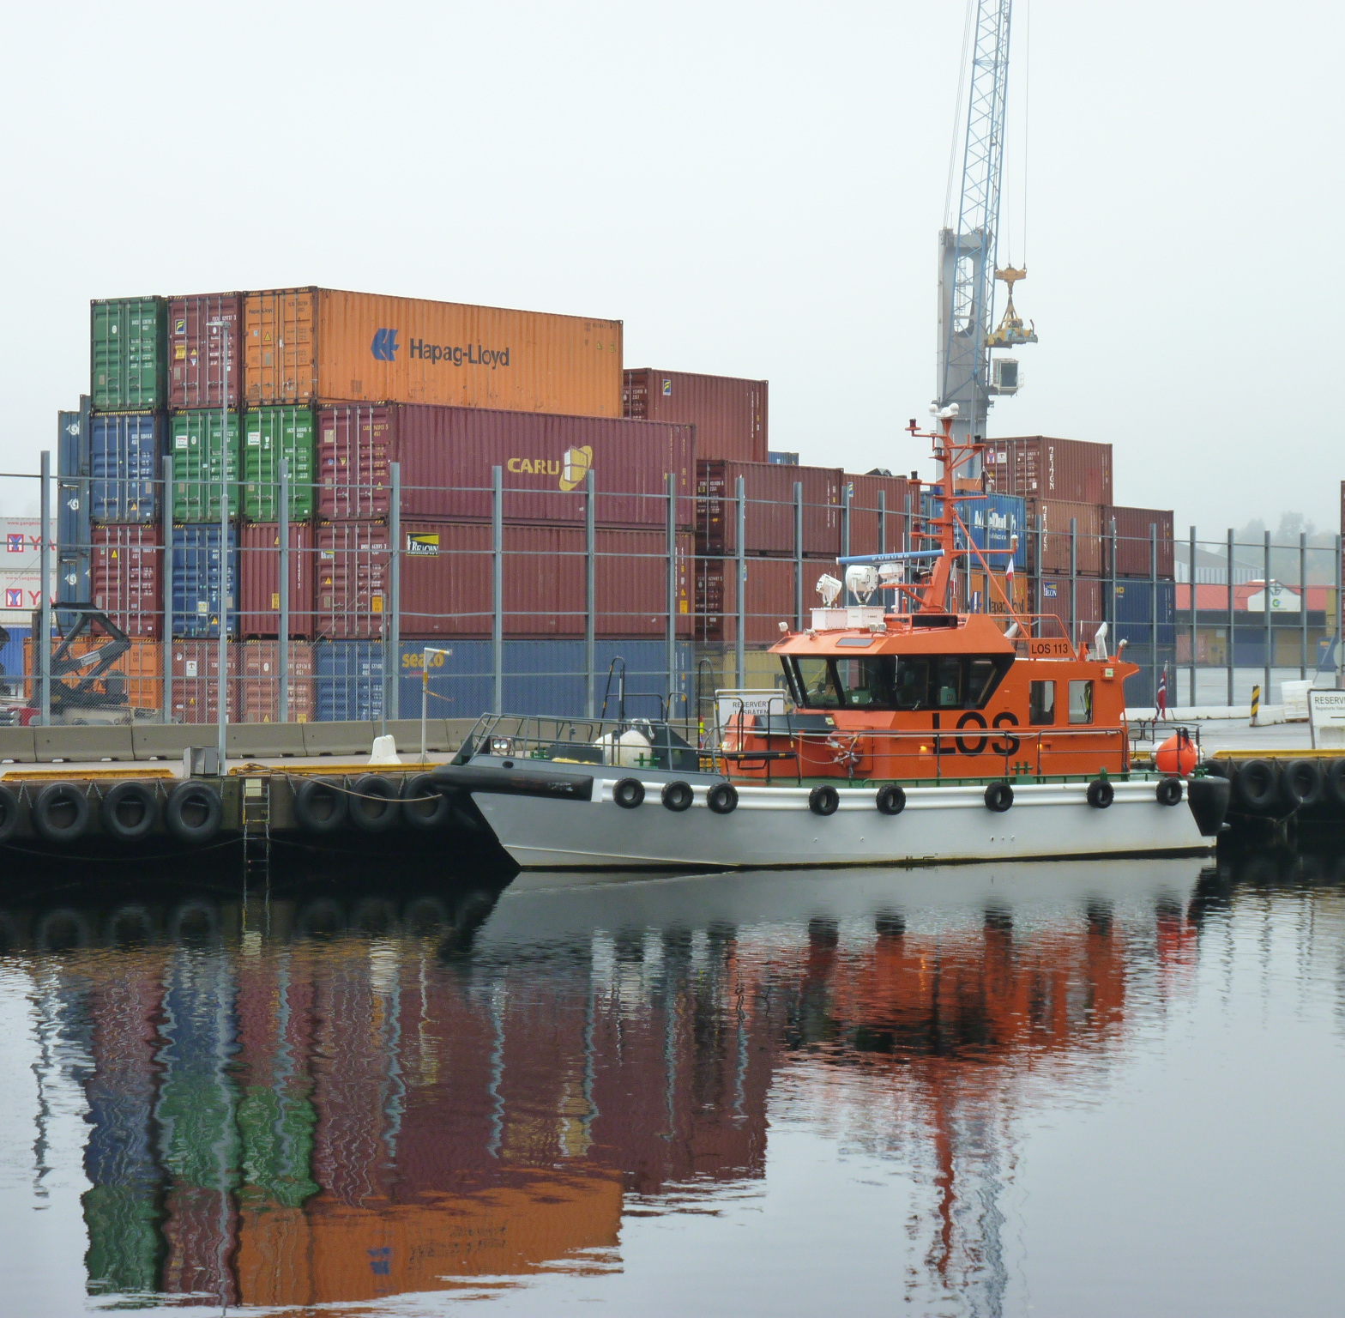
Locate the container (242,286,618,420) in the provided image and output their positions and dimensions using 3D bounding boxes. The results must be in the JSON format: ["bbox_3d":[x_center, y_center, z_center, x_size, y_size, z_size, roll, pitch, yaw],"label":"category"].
[{"bbox_3d":[-6.079,-7.801,95.992,2.438,2.896,12.192,1,1,38],"label":"container"}]

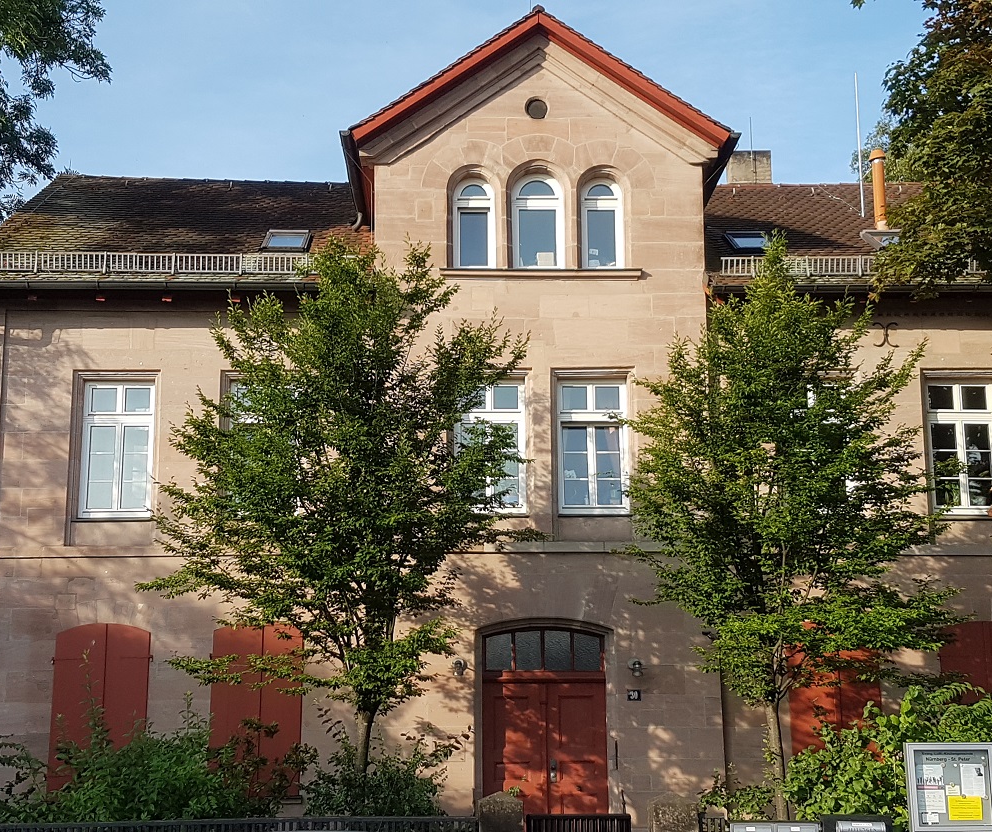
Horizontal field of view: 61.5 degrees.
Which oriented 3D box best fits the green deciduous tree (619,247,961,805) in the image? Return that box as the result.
[{"bbox_3d":[3.259,1.447,9.100,3.647,6.701,3.500,0,-7,-2],"label":"green deciduous tree"}]

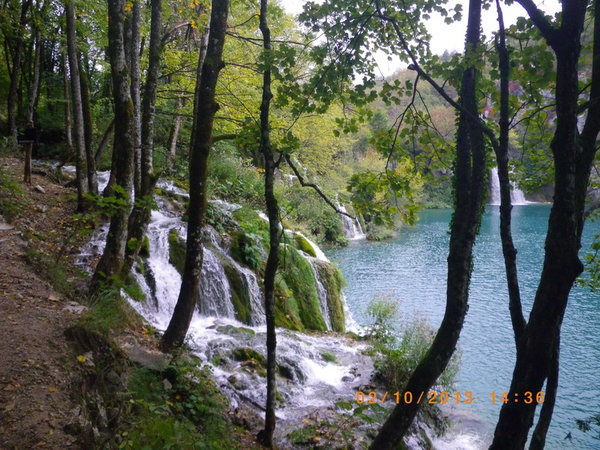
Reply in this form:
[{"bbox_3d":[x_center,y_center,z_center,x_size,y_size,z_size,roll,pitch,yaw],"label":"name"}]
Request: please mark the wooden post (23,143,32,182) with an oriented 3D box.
[{"bbox_3d":[-6.315,-1.440,11.279,0.158,0.950,0.158,1,3,-29],"label":"wooden post"}]

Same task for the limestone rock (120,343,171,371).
[{"bbox_3d":[-1.353,1.160,4.250,0.440,0.180,0.300,-1,4,-18],"label":"limestone rock"}]

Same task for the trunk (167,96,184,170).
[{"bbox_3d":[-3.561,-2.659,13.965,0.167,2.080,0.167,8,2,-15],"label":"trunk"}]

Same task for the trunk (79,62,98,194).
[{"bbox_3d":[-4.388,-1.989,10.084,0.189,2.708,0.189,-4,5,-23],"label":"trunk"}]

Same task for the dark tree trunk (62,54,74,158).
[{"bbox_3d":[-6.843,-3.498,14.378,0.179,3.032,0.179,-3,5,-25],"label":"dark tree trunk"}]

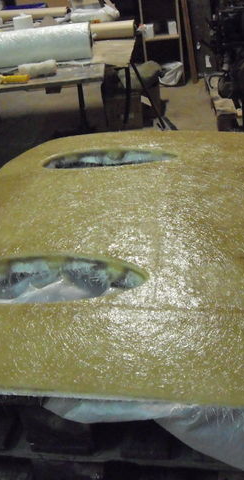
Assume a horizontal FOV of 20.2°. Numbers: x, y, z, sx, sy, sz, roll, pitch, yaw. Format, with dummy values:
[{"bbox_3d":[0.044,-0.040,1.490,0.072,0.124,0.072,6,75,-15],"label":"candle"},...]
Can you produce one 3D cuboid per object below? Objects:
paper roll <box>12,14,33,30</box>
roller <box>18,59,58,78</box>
[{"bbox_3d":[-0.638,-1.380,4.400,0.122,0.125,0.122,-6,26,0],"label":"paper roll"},{"bbox_3d":[-0.462,-0.938,3.763,0.215,0.071,0.071,-11,27,-11],"label":"roller"}]

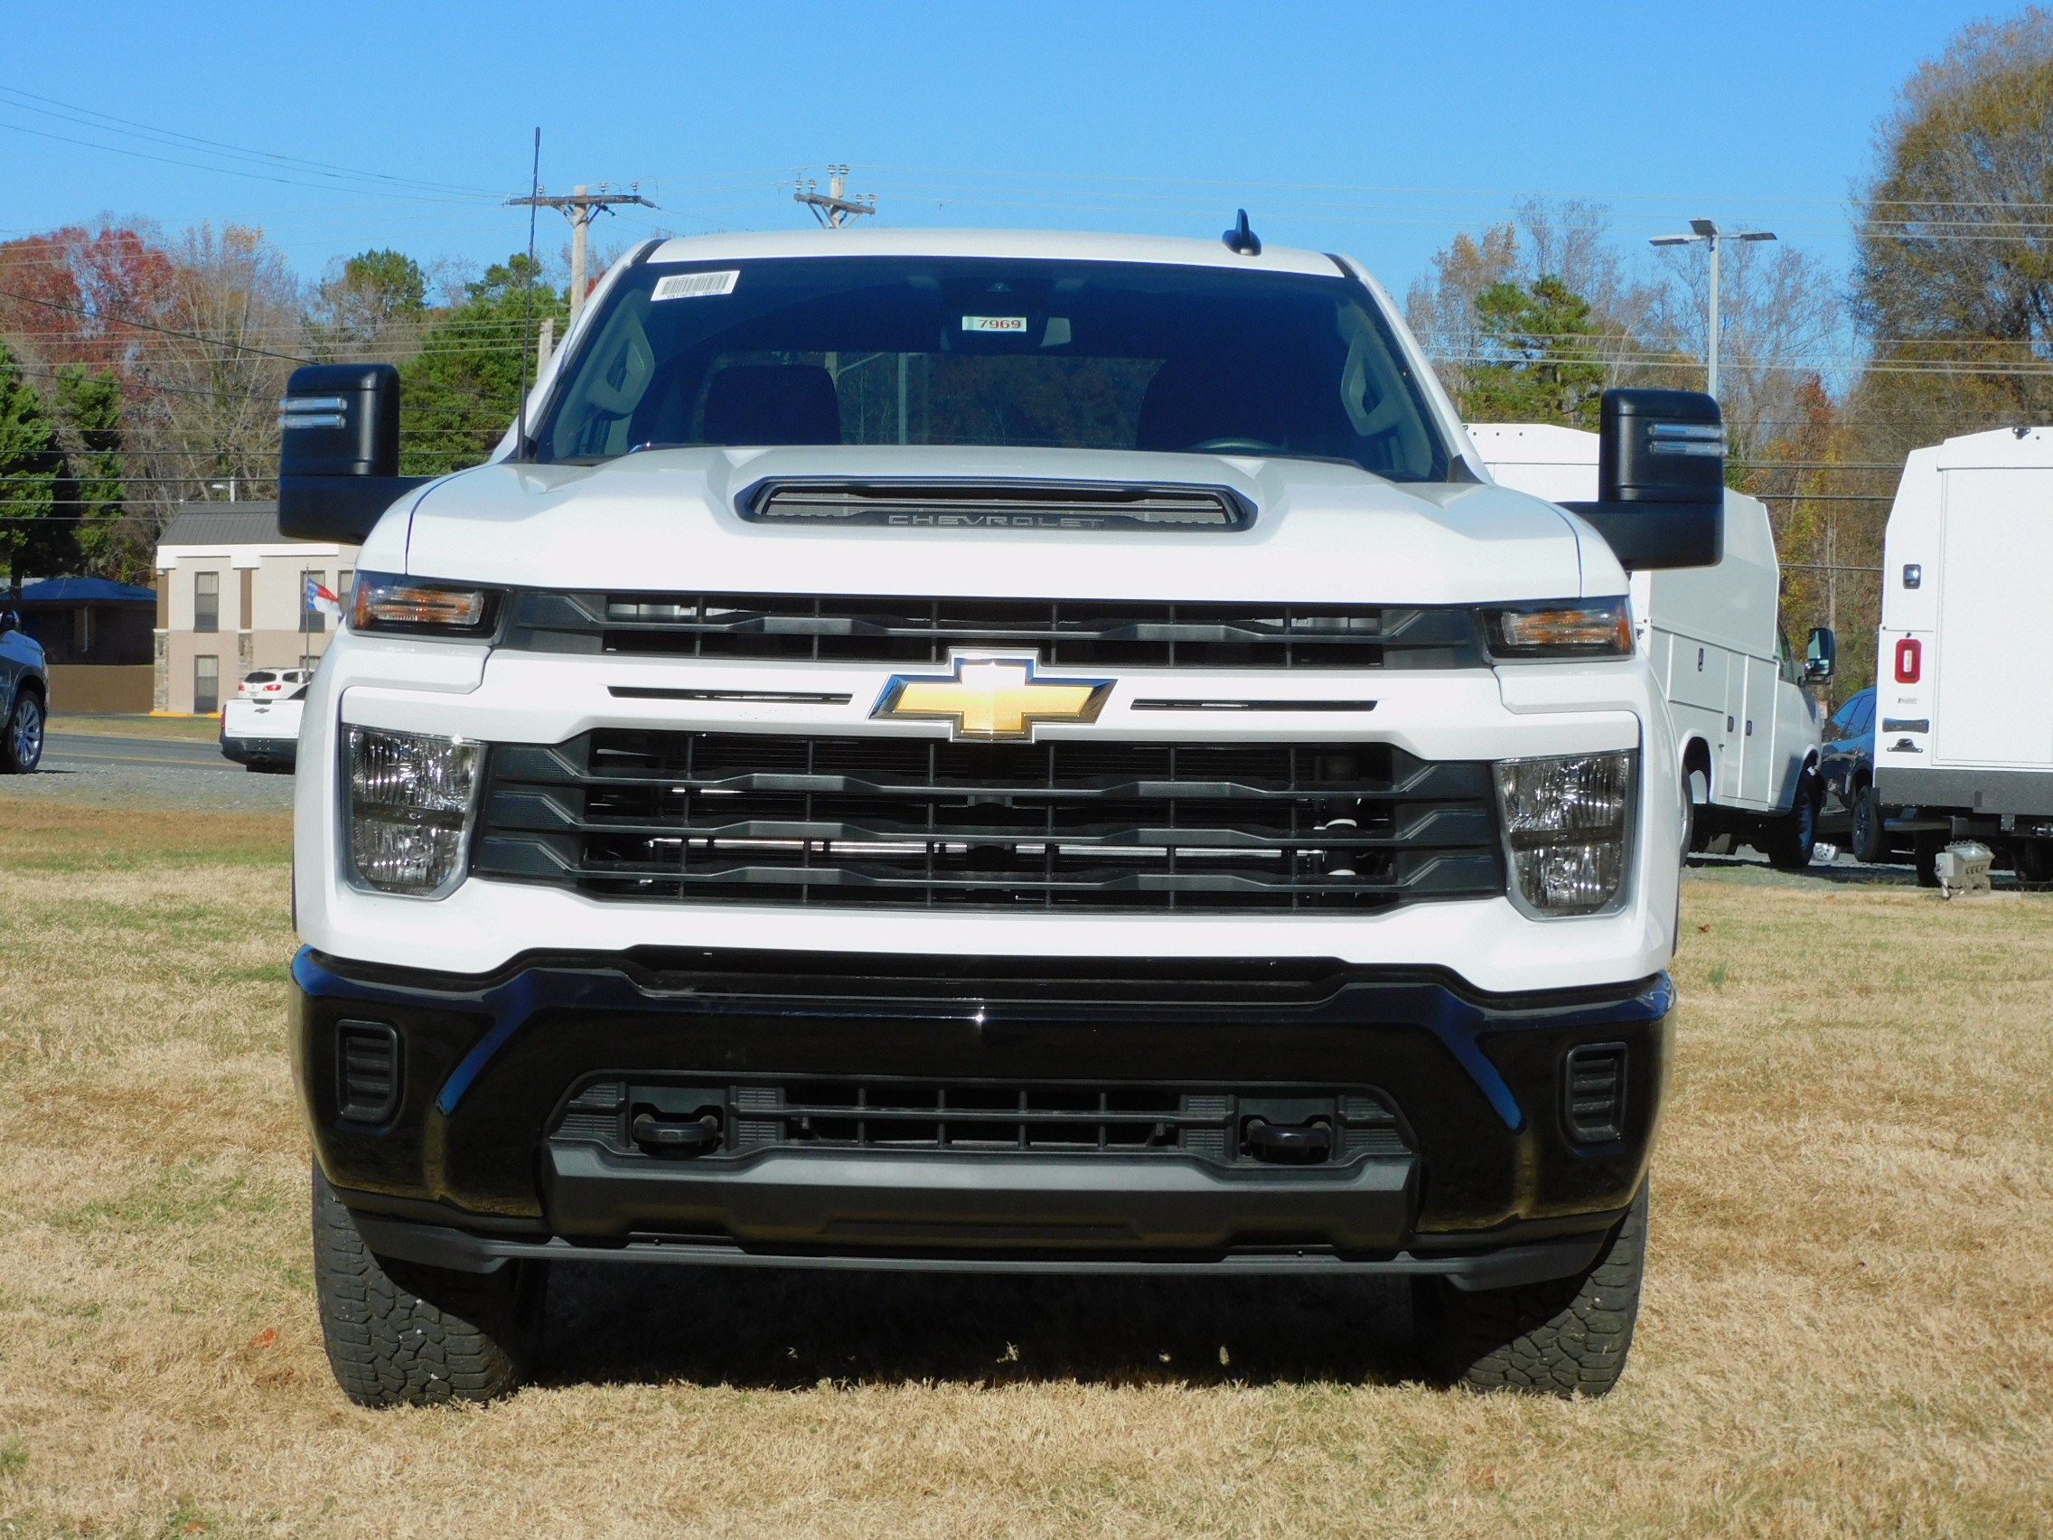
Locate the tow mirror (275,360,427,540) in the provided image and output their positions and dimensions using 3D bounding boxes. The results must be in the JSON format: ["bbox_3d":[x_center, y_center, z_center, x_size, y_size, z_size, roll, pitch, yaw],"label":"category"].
[{"bbox_3d":[-1.190,-0.566,6.920,0.310,0.315,0.200,1,2,0],"label":"tow mirror"}]

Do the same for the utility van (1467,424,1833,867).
[{"bbox_3d":[4.070,-0.800,27.500,2.150,2.760,5.650,2,-1,23],"label":"utility van"}]

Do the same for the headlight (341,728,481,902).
[{"bbox_3d":[-0.864,0.059,5.420,0.185,0.240,0.160,1,2,7],"label":"headlight"}]

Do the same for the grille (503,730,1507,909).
[{"bbox_3d":[-0.053,0.072,5.220,1.390,0.235,0.150,1,2,0],"label":"grille"}]

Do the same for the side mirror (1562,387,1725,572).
[{"bbox_3d":[1.100,-0.525,6.970,0.340,0.327,0.200,1,2,-1],"label":"side mirror"}]

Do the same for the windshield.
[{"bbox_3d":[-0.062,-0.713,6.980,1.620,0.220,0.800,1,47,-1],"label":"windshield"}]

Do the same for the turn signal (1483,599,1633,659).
[{"bbox_3d":[0.748,-0.198,5.420,0.210,0.085,0.200,1,2,0],"label":"turn signal"}]

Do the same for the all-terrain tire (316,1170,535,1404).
[{"bbox_3d":[-0.940,0.600,6.120,0.280,0.850,0.850,1,2,0],"label":"all-terrain tire"}]

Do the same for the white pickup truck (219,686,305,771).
[{"bbox_3d":[-10.700,-0.830,63.900,1.950,1.800,5.600,2,2,31],"label":"white pickup truck"}]

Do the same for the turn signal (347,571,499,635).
[{"bbox_3d":[-0.845,-0.232,5.420,0.210,0.085,0.200,1,2,0],"label":"turn signal"}]

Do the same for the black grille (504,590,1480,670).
[{"bbox_3d":[-0.048,-0.194,5.310,1.360,0.093,0.150,1,2,-1],"label":"black grille"}]

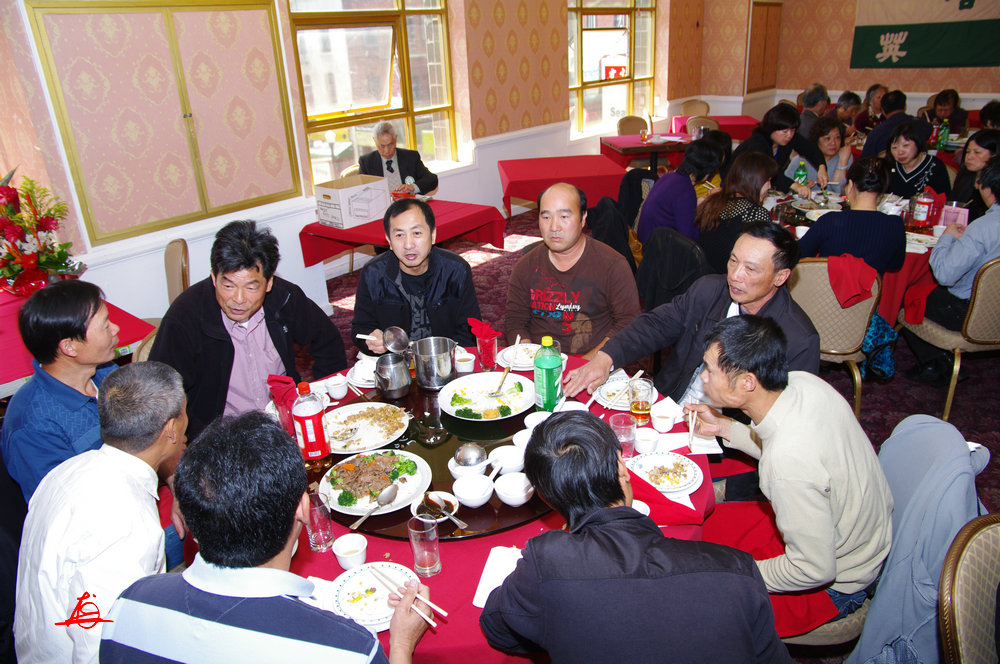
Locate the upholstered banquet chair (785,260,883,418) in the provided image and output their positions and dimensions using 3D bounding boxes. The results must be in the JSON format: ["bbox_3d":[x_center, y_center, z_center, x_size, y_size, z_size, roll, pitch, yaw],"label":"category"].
[{"bbox_3d":[1.656,-0.014,3.446,0.435,0.930,0.570,8,26,23],"label":"upholstered banquet chair"}]

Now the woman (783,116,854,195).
[{"bbox_3d":[2.041,-0.763,4.429,0.500,1.250,0.750,2,23,13],"label":"woman"}]

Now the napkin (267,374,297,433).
[{"bbox_3d":[-0.685,0.242,2.118,0.110,0.215,0.085,-3,24,0],"label":"napkin"}]

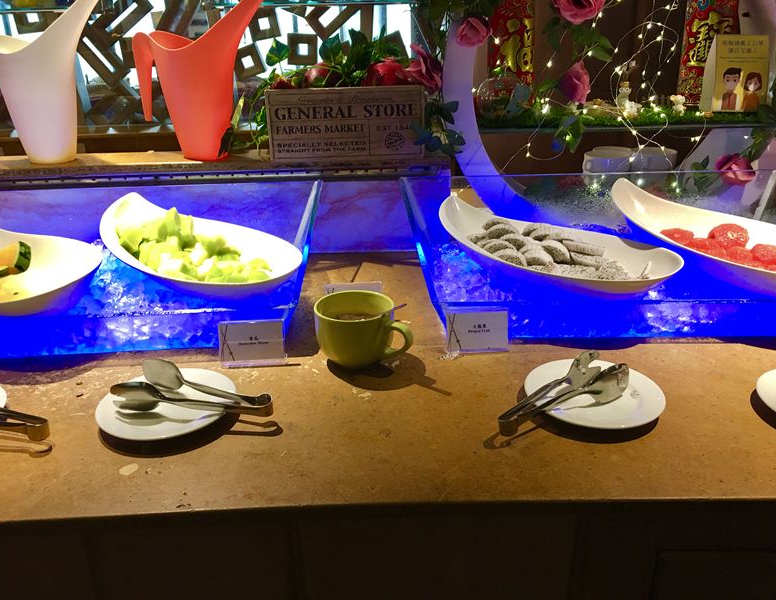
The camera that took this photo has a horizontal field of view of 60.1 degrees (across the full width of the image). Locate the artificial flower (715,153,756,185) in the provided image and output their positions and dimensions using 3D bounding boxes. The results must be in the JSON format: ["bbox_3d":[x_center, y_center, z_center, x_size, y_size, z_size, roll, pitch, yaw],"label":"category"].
[{"bbox_3d":[0.707,-0.268,1.364,0.080,0.066,0.070,9,25,22],"label":"artificial flower"}]

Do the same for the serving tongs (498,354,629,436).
[{"bbox_3d":[0.212,0.115,0.811,0.197,0.046,0.062,-18,28,-34],"label":"serving tongs"}]

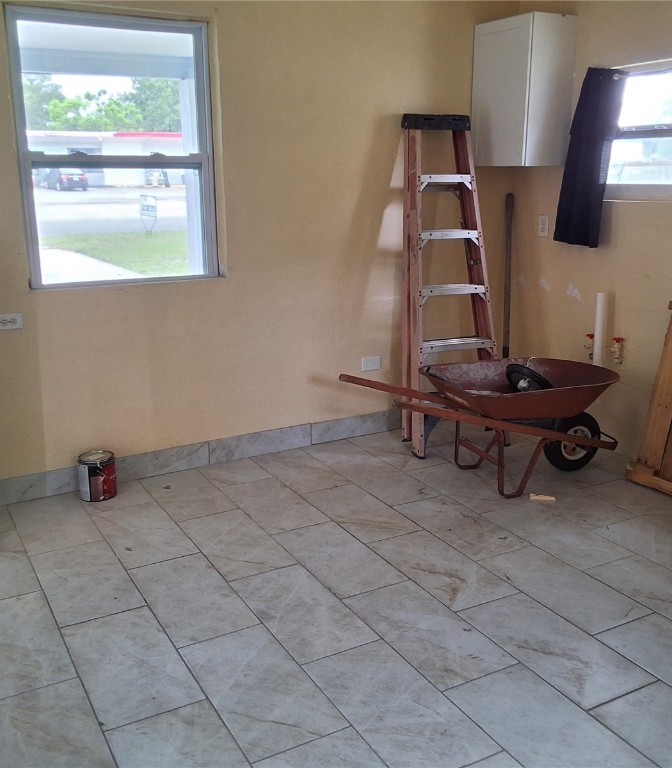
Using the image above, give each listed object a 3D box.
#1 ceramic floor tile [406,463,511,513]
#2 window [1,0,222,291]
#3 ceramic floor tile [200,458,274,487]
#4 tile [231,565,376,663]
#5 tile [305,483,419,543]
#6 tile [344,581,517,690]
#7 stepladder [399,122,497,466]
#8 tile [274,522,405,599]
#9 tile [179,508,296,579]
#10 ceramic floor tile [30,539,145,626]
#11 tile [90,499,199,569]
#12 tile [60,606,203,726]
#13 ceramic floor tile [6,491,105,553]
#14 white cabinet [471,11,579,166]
[{"bbox_3d":[0.628,0.503,4.030,0.301,0.010,0.607,-8,17,-28],"label":"ceramic floor tile"},{"bbox_3d":[-0.990,-1.061,3.801,0.910,1.185,0.085,-9,17,-29],"label":"window"},{"bbox_3d":[-0.501,0.453,4.184,0.301,0.010,0.305,-8,17,-28],"label":"ceramic floor tile"},{"bbox_3d":[-0.128,0.803,2.938,0.305,0.010,0.611,-8,17,-28],"label":"tile"},{"bbox_3d":[0.105,0.579,3.732,0.303,0.010,0.605,-8,17,-28],"label":"tile"},{"bbox_3d":[0.298,0.831,2.785,0.303,0.010,0.605,-8,17,-28],"label":"tile"},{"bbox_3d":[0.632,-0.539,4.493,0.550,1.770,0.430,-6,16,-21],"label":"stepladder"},{"bbox_3d":[0.003,0.694,3.311,0.301,0.010,0.607,-8,17,-28],"label":"tile"},{"bbox_3d":[-0.420,0.661,3.441,0.301,0.010,0.607,-8,17,-28],"label":"tile"},{"bbox_3d":[-0.940,0.739,3.112,0.301,0.010,0.604,-8,17,-28],"label":"ceramic floor tile"},{"bbox_3d":[-0.834,0.643,3.551,0.305,0.010,0.611,-8,17,-28],"label":"tile"},{"bbox_3d":[-0.658,0.886,2.637,0.305,0.010,0.611,-8,17,-28],"label":"tile"},{"bbox_3d":[-1.251,0.615,3.664,0.305,0.010,0.589,-8,17,-28],"label":"ceramic floor tile"},{"bbox_3d":[1.020,-1.588,4.553,0.317,0.758,0.452,-8,17,-28],"label":"white cabinet"}]

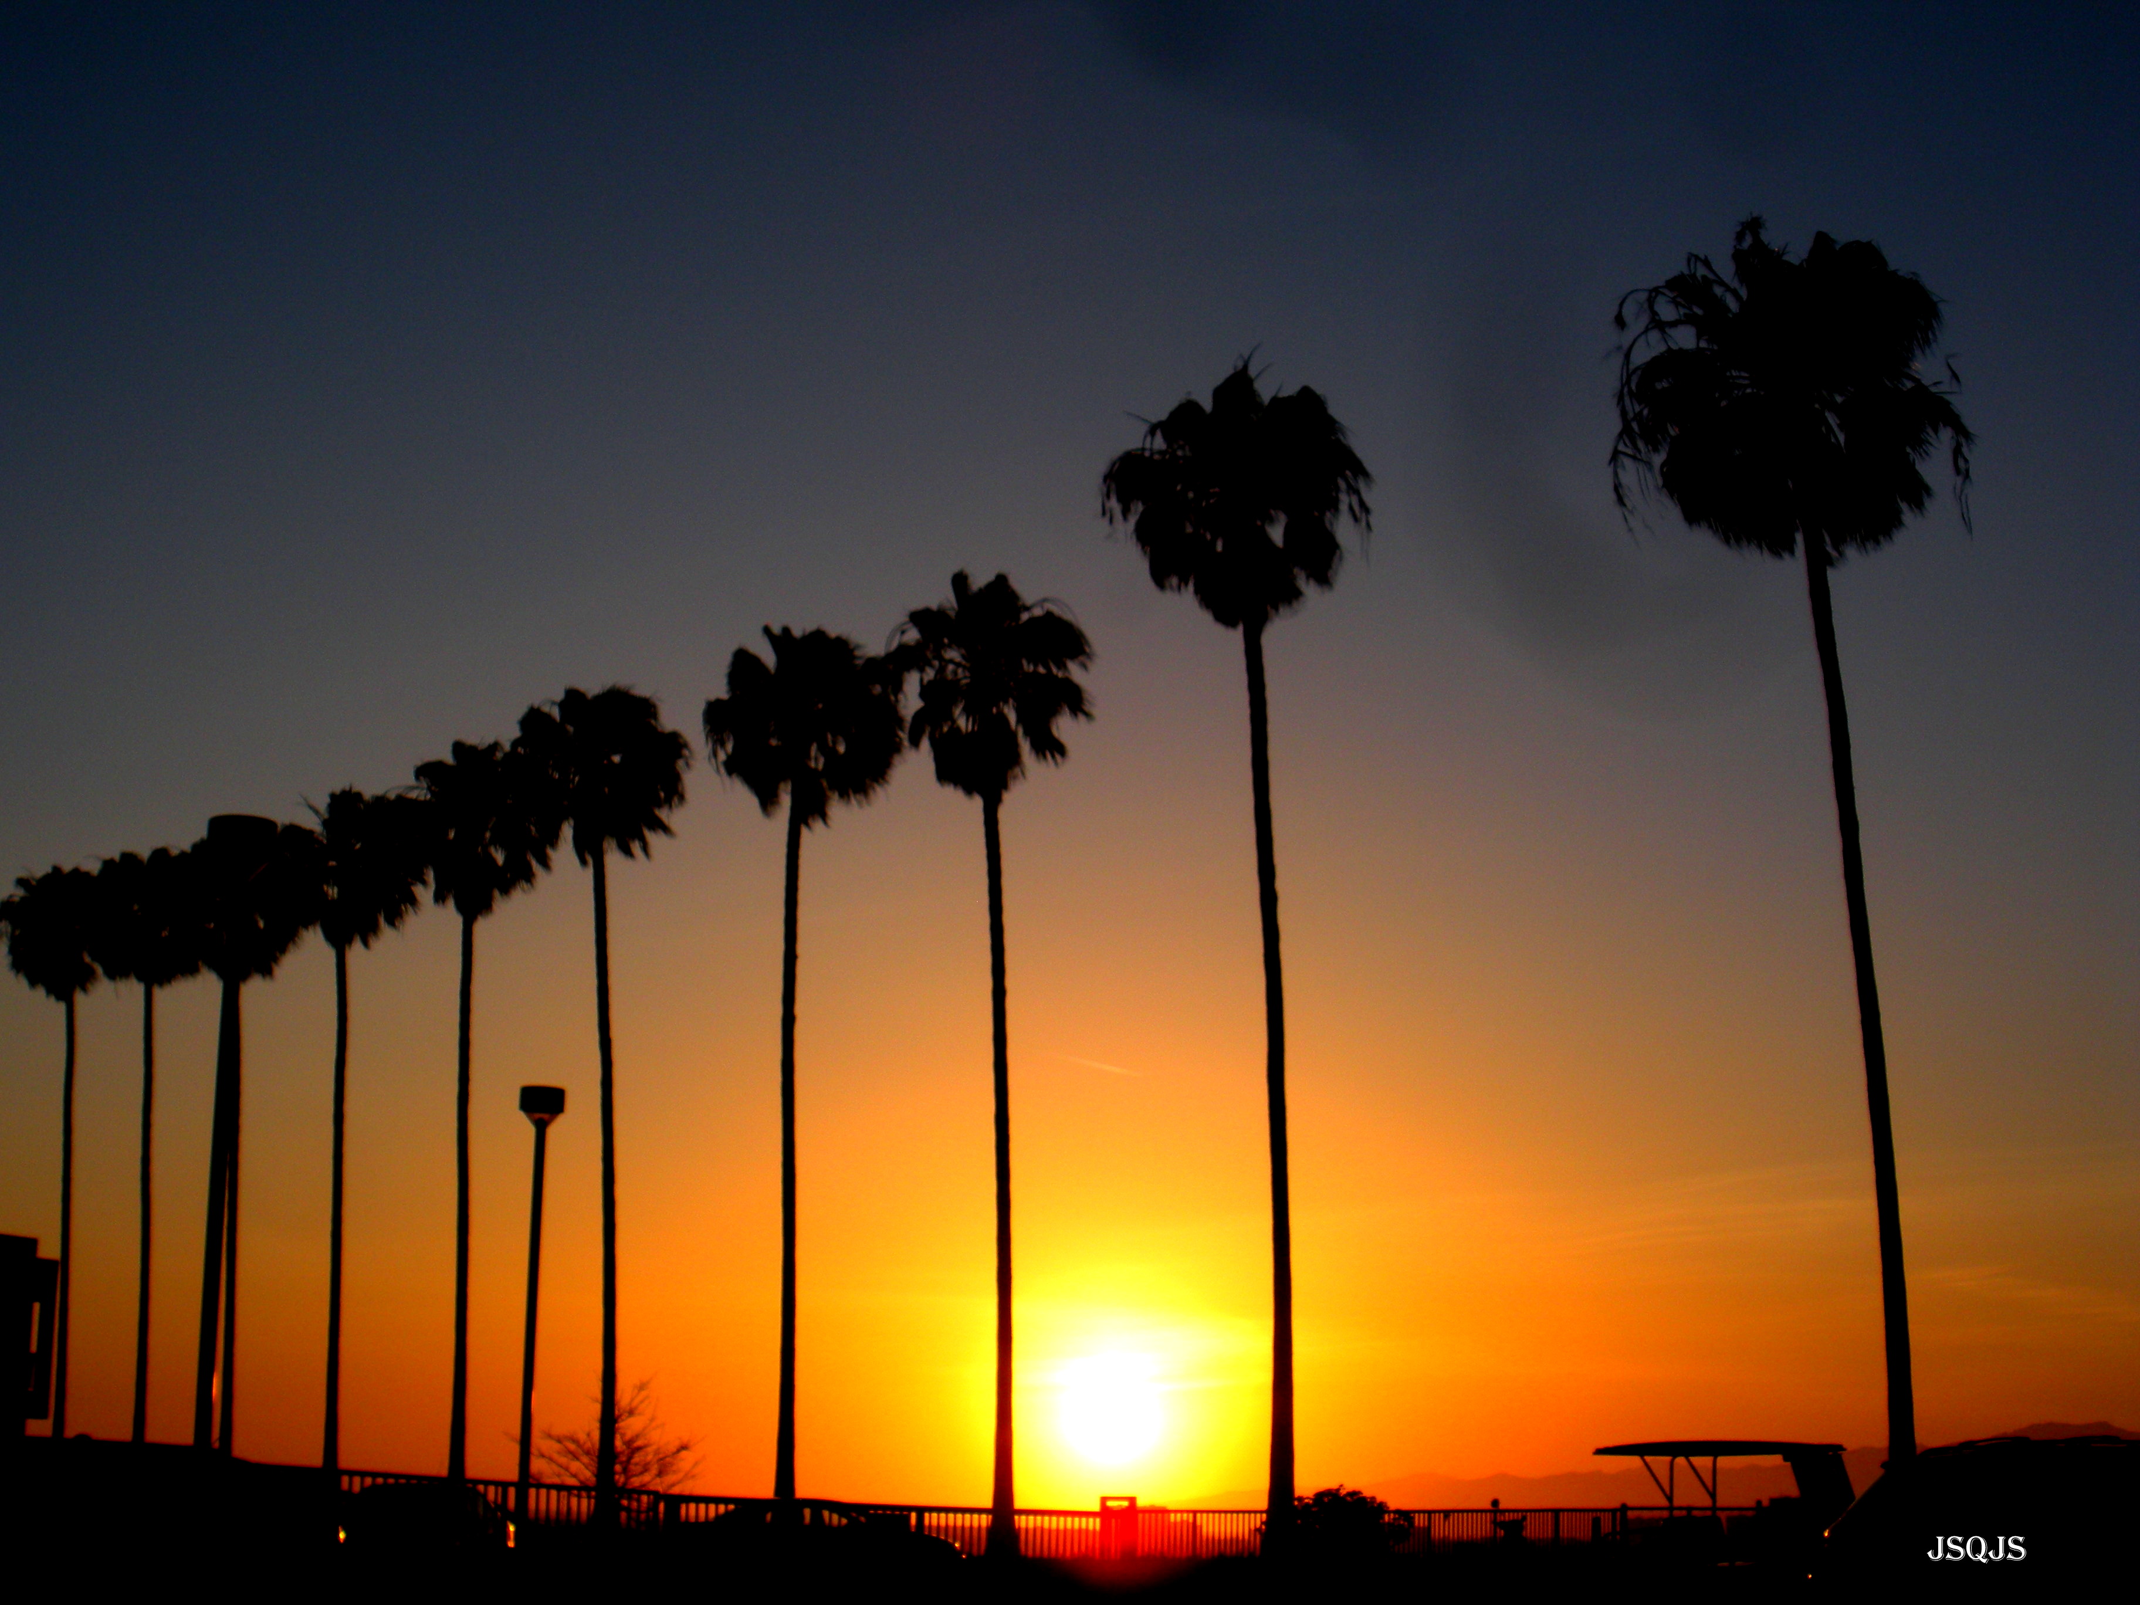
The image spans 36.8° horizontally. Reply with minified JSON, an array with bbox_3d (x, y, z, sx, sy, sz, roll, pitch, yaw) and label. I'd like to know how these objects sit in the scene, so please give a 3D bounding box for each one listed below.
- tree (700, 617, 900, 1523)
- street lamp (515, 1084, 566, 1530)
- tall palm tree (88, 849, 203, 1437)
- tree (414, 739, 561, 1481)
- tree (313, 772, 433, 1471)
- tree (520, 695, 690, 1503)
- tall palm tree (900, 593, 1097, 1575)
[{"bbox_3d":[-5.221,5.030,61.703,3.957,17.389,3.957,0,-13,0],"label":"tree"},{"bbox_3d":[-7.623,7.402,45.742,0.664,6.820,0.664,0,-13,0],"label":"street lamp"},{"bbox_3d":[-27.153,10.135,93.015,3.430,18.084,3.430,0,-13,0],"label":"tall palm tree"},{"bbox_3d":[-13.736,7.240,74.449,3.462,17.887,3.462,0,-13,0],"label":"tree"},{"bbox_3d":[-17.806,8.317,80.595,3.275,17.789,3.275,0,-13,0],"label":"tree"},{"bbox_3d":[-10.127,6.209,68.297,3.759,17.924,3.759,0,-13,0],"label":"tree"},{"bbox_3d":[-1.375,4.269,55.445,3.444,17.144,3.444,0,-13,0],"label":"tall palm tree"}]

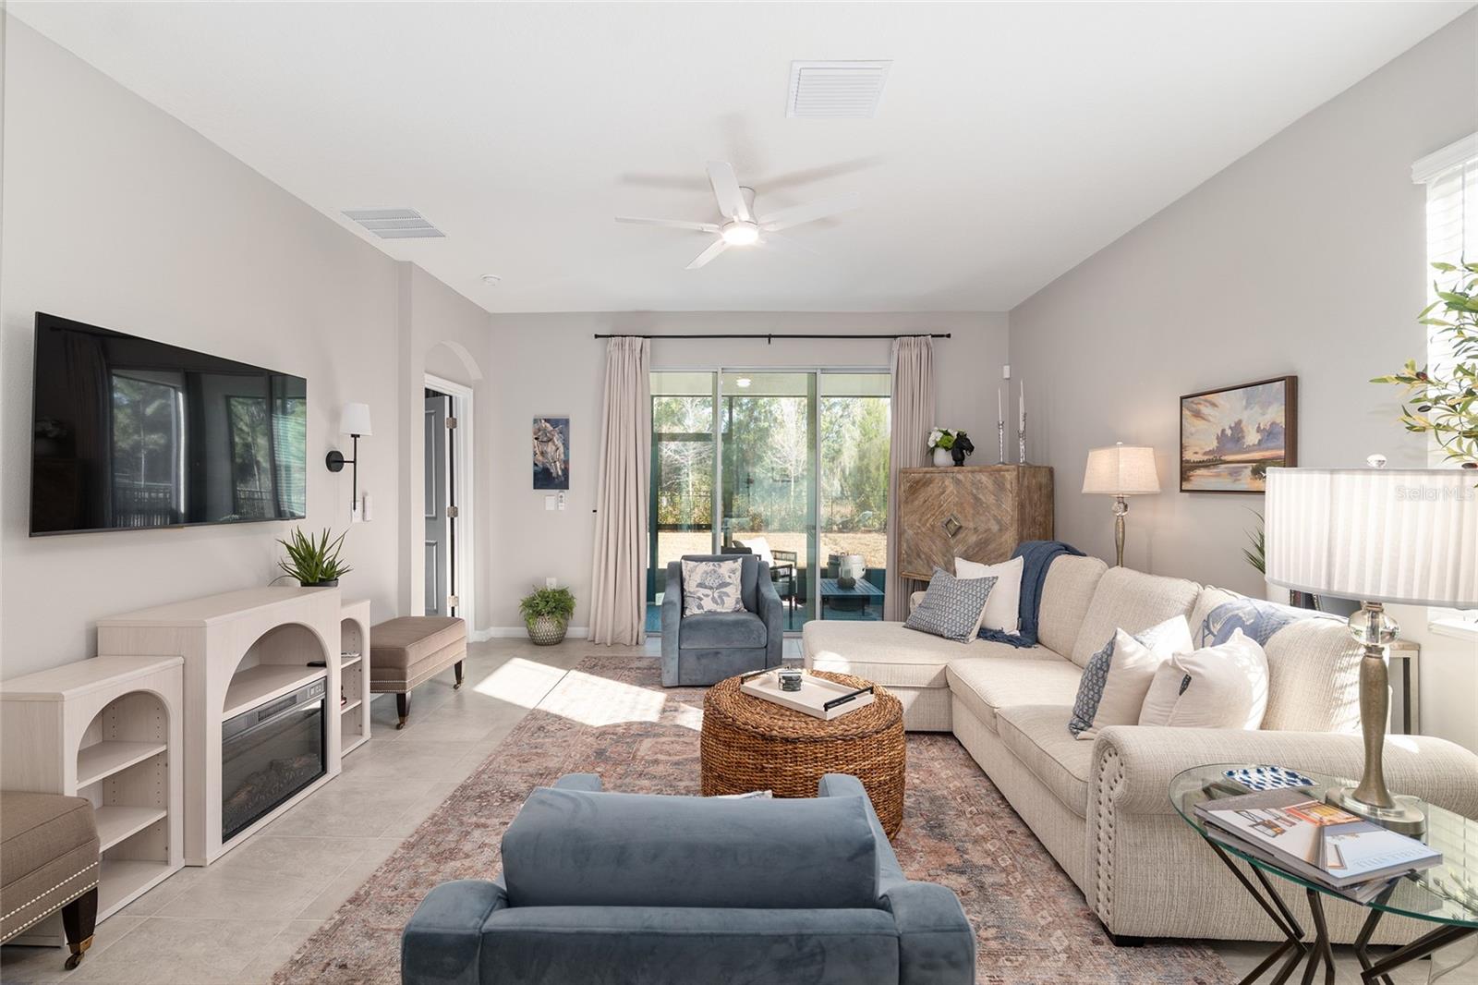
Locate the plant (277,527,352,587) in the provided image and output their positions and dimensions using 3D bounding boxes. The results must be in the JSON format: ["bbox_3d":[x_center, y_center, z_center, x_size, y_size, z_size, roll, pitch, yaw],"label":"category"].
[{"bbox_3d":[-2.105,0.380,3.060,0.320,0.385,0.330,0,0,0],"label":"plant"}]

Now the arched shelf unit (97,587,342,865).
[{"bbox_3d":[-2.054,0.883,2.522,0.385,0.865,0.715,0,1,1],"label":"arched shelf unit"}]

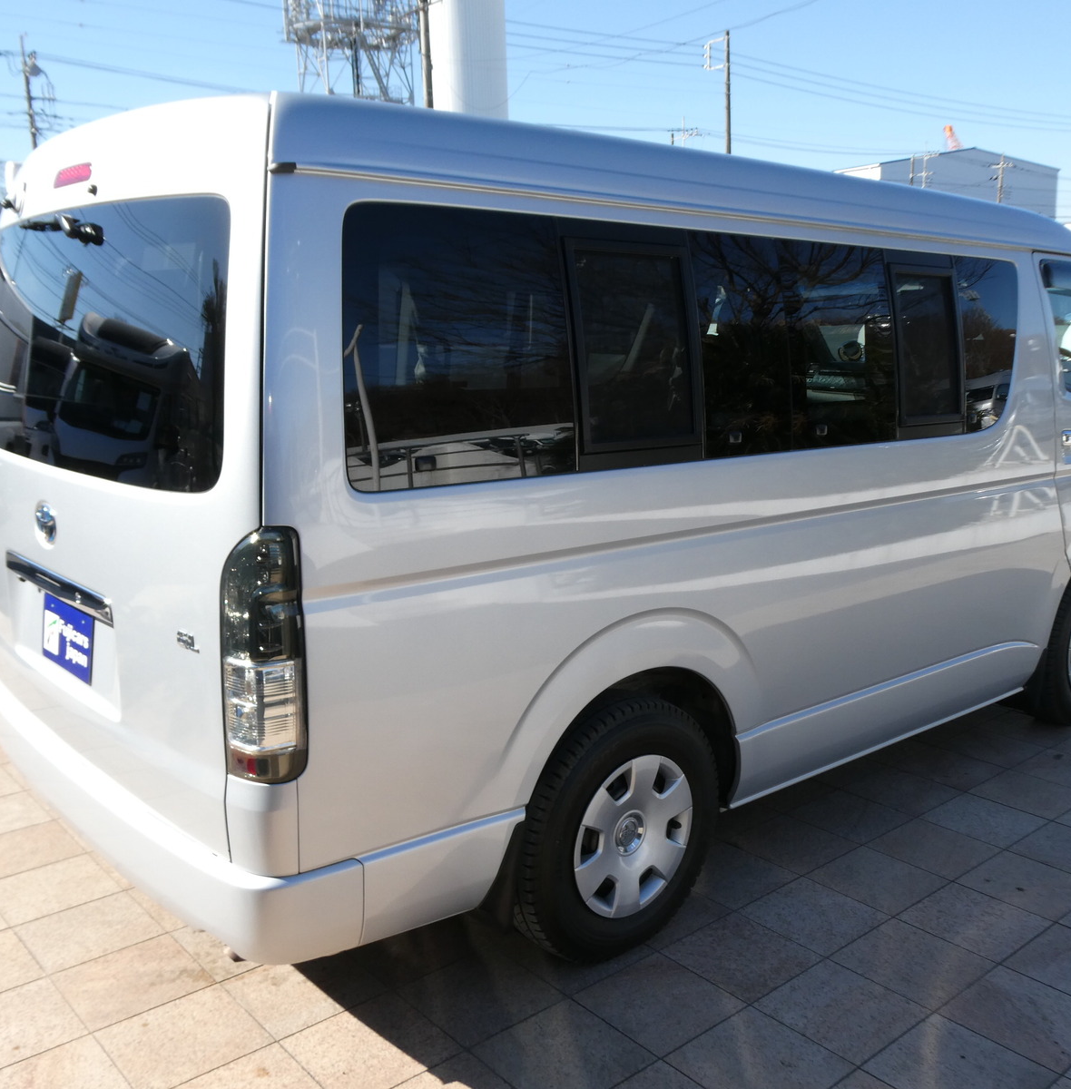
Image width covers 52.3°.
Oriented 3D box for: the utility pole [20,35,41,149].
[{"bbox_3d":[-21.694,-14.924,48.370,0.900,14.300,0.700,-6,12,-25],"label":"utility pole"}]

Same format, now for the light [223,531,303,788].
[{"bbox_3d":[-0.497,0.200,1.961,0.115,0.455,0.115,-9,14,-40],"label":"light"}]

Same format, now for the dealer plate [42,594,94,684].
[{"bbox_3d":[-1.105,0.216,2.575,0.015,0.165,0.335,-1,8,-41],"label":"dealer plate"}]

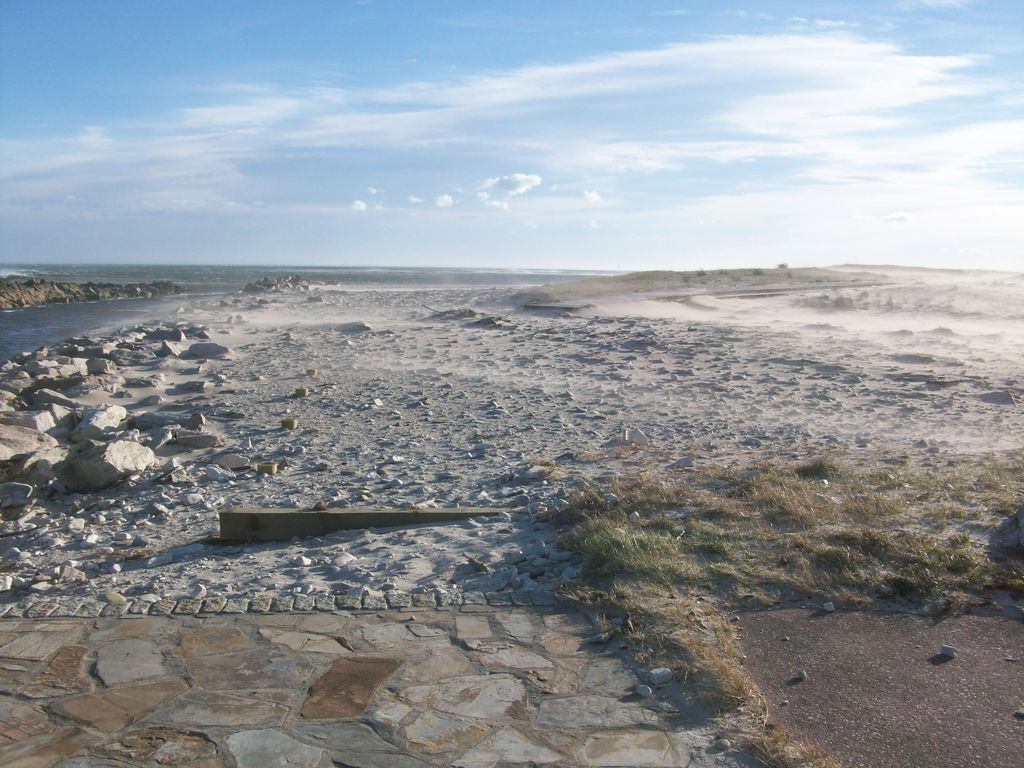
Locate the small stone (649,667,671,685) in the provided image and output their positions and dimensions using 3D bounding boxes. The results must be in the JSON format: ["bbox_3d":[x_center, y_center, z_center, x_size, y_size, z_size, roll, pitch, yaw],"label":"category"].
[{"bbox_3d":[0.579,1.134,3.936,0.088,0.055,0.065,1,7,0],"label":"small stone"}]

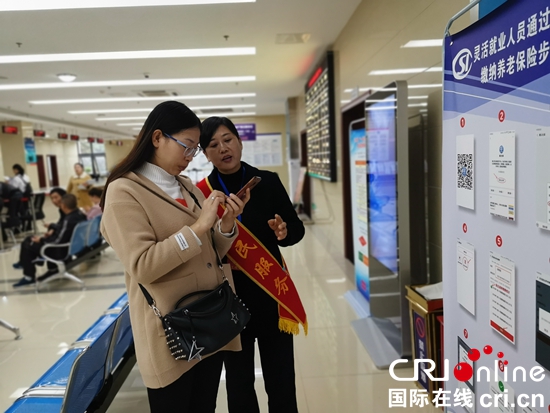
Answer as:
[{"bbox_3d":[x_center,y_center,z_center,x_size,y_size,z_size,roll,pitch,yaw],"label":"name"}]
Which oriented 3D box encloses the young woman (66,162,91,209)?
[{"bbox_3d":[-3.718,-0.072,8.280,0.480,1.550,0.340,-5,6,-18],"label":"young woman"}]

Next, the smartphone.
[{"bbox_3d":[-0.104,-0.050,1.460,0.150,0.009,0.074,-46,-9,12],"label":"smartphone"}]

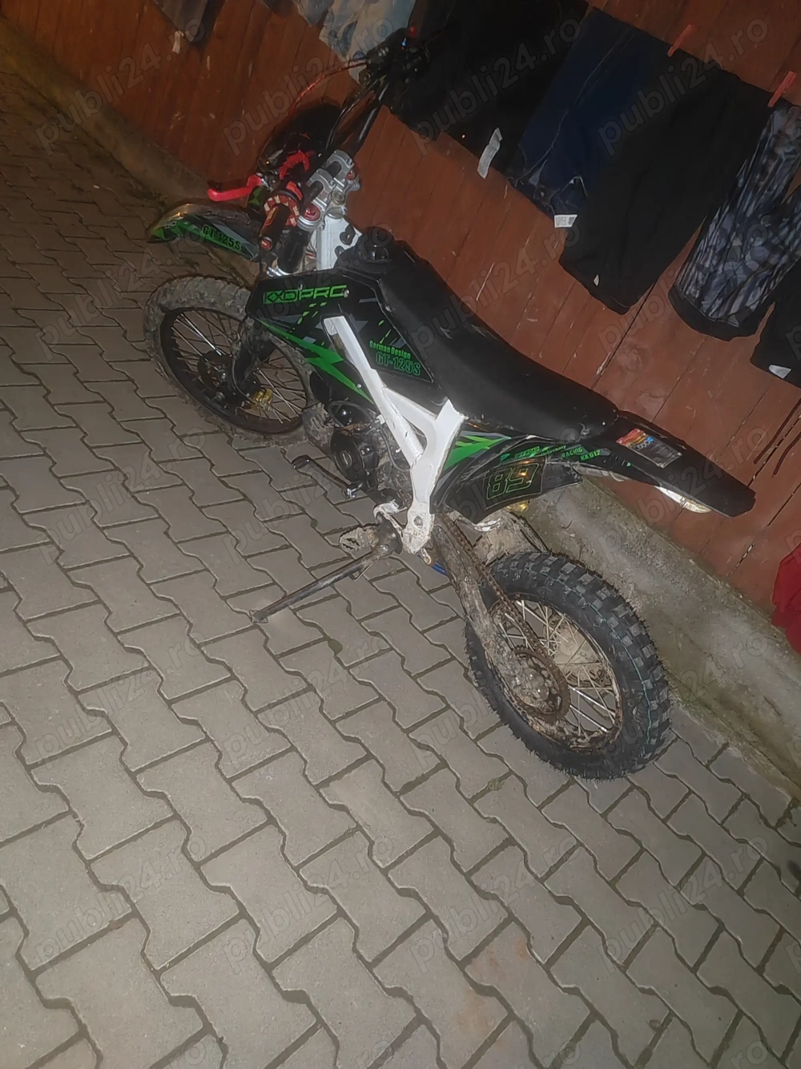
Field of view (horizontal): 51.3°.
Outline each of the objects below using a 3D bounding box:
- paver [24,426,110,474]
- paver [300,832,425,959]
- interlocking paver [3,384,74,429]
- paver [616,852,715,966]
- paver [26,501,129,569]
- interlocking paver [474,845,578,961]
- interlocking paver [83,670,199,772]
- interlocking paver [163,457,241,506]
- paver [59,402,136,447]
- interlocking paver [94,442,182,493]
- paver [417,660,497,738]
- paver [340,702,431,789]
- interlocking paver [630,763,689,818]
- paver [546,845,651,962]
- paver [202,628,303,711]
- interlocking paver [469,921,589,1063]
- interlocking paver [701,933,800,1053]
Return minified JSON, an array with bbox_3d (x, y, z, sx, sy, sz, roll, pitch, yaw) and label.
[{"bbox_3d":[-0.869,-0.193,2.171,0.198,0.066,0.164,43,35,25],"label":"paver"},{"bbox_3d":[-0.077,0.649,1.481,0.197,0.060,0.162,43,34,25],"label":"paver"},{"bbox_3d":[-1.002,-0.321,2.260,0.198,0.060,0.163,43,35,25],"label":"interlocking paver"},{"bbox_3d":[0.543,0.793,1.748,0.199,0.060,0.163,43,35,25],"label":"paver"},{"bbox_3d":[-0.754,0.026,1.931,0.198,0.066,0.164,43,35,25],"label":"paver"},{"bbox_3d":[0.236,0.725,1.621,0.198,0.060,0.163,43,35,25],"label":"interlocking paver"},{"bbox_3d":[-0.497,0.368,1.580,0.197,0.060,0.162,43,34,25],"label":"interlocking paver"},{"bbox_3d":[-0.555,-0.126,2.302,0.199,0.060,0.163,43,35,25],"label":"interlocking paver"},{"bbox_3d":[-0.840,-0.283,2.303,0.197,0.060,0.162,43,34,26],"label":"paver"},{"bbox_3d":[-0.704,-0.157,2.214,0.197,0.060,0.162,43,34,26],"label":"interlocking paver"},{"bbox_3d":[0.141,0.415,2.013,0.199,0.060,0.163,43,35,25],"label":"paver"},{"bbox_3d":[-0.040,0.463,1.778,0.197,0.060,0.162,43,34,26],"label":"paver"},{"bbox_3d":[0.587,0.610,2.056,0.199,0.060,0.163,43,35,25],"label":"interlocking paver"},{"bbox_3d":[0.389,0.757,1.687,0.199,0.060,0.163,43,35,25],"label":"paver"},{"bbox_3d":[-0.322,0.306,1.797,0.197,0.060,0.162,43,34,25],"label":"paver"},{"bbox_3d":[0.215,0.818,1.468,0.198,0.060,0.163,43,35,25],"label":"interlocking paver"},{"bbox_3d":[0.680,0.920,1.662,0.199,0.060,0.163,43,35,25],"label":"interlocking paver"}]

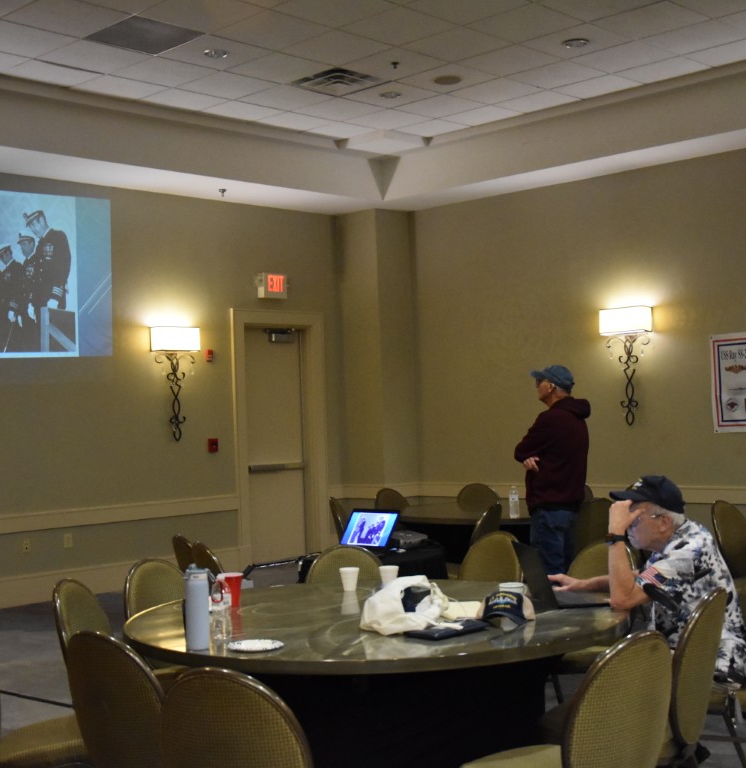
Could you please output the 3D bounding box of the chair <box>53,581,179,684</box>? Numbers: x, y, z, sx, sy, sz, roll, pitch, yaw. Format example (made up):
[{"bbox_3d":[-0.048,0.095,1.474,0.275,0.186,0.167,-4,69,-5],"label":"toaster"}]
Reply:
[{"bbox_3d":[-0.919,1.202,4.815,0.610,0.890,0.470,-3,-2,17],"label":"chair"}]

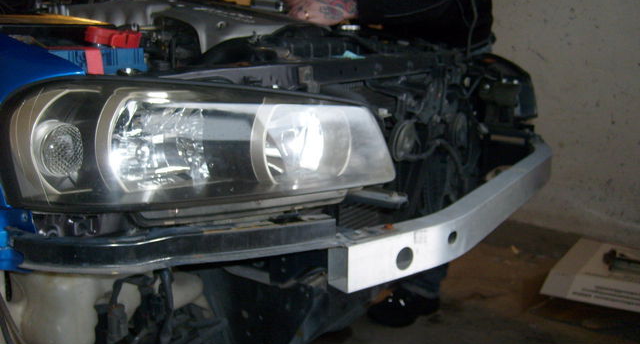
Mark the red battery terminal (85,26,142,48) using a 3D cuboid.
[{"bbox_3d":[-0.405,-0.264,1.270,0.090,0.037,0.060,10,14,33],"label":"red battery terminal"}]

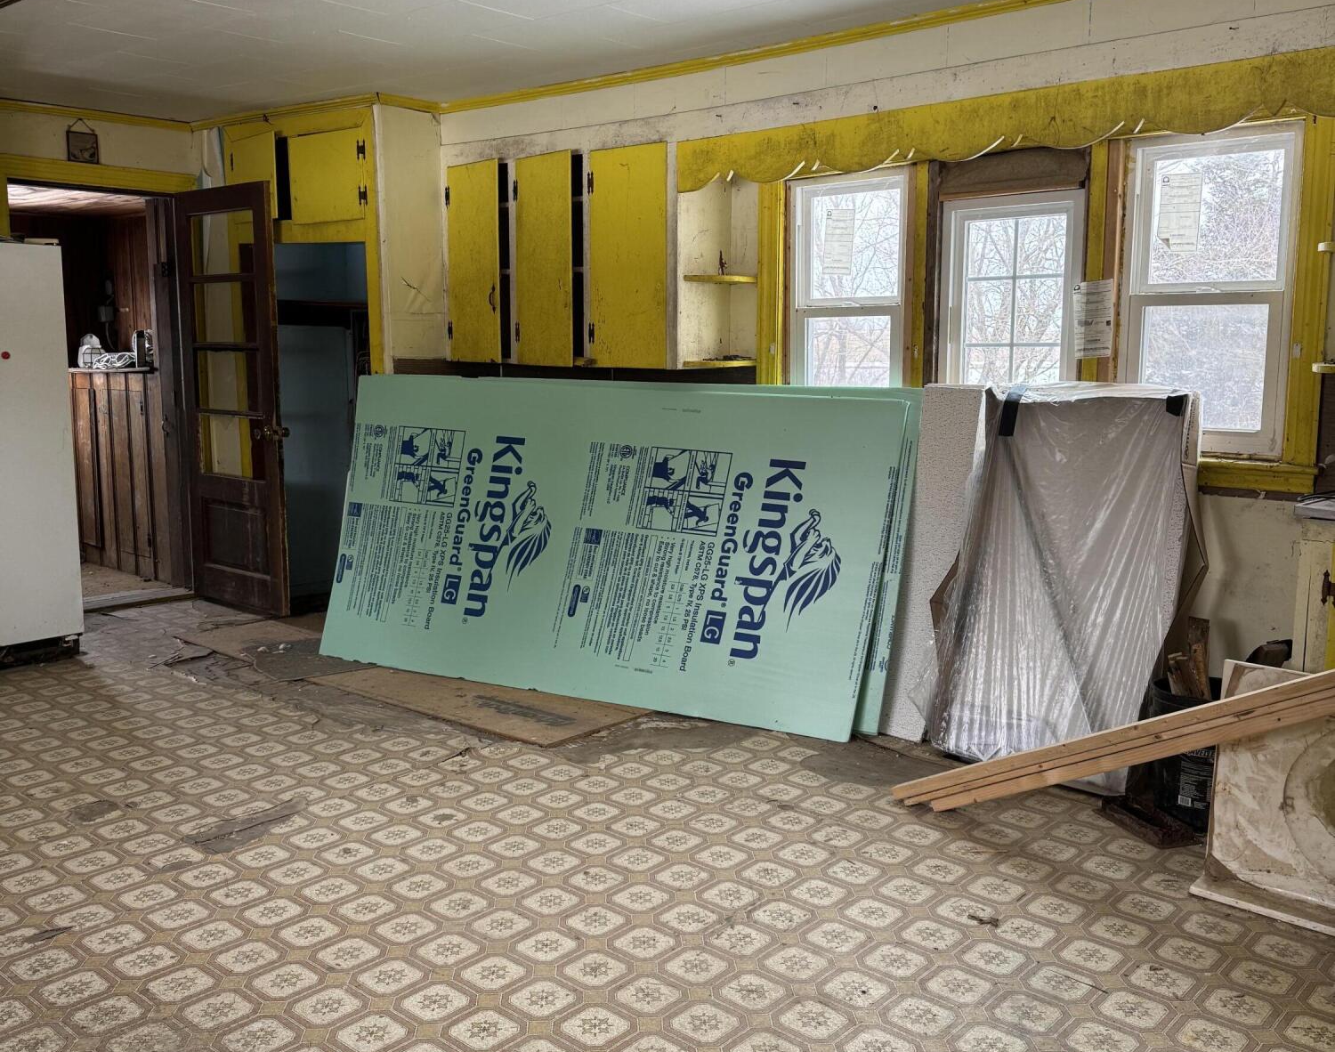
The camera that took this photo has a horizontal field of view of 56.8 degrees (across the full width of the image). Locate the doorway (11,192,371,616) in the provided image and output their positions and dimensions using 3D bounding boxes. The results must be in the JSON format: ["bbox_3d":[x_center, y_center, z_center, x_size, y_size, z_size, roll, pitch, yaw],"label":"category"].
[{"bbox_3d":[-2.435,-0.588,5.936,0.780,2.080,0.980,8,11,41],"label":"doorway"}]

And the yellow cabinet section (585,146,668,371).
[{"bbox_3d":[-0.066,-1.150,5.356,0.480,0.920,0.320,8,11,42],"label":"yellow cabinet section"}]

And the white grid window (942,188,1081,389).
[{"bbox_3d":[1.133,-0.677,4.044,0.489,0.778,0.090,8,11,41],"label":"white grid window"}]

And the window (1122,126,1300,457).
[{"bbox_3d":[1.593,-0.679,3.630,0.489,0.918,0.090,8,11,41],"label":"window"}]

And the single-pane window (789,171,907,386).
[{"bbox_3d":[0.667,-0.787,4.447,0.493,0.901,0.090,8,11,41],"label":"single-pane window"}]

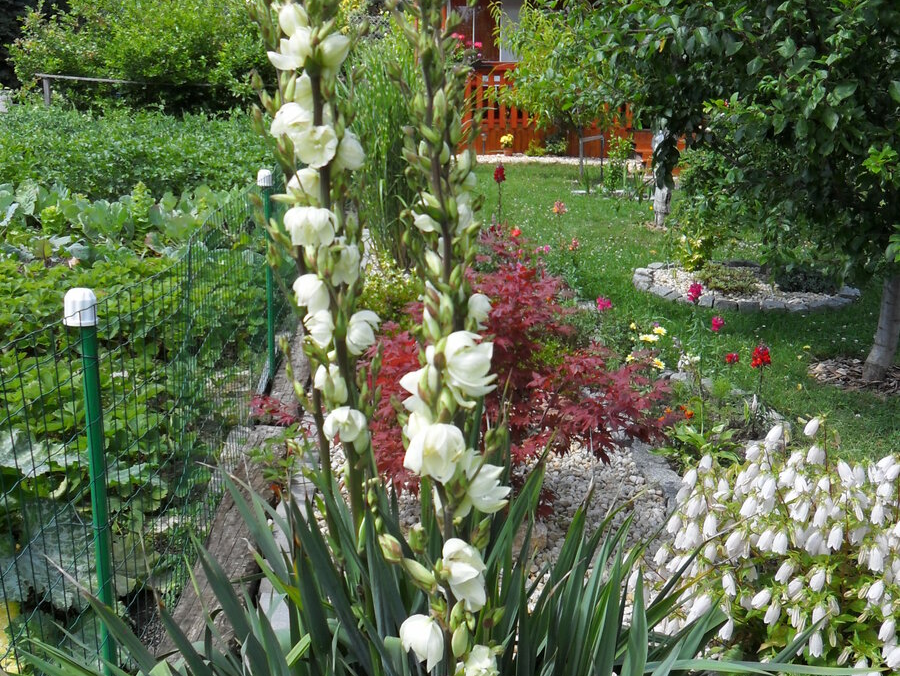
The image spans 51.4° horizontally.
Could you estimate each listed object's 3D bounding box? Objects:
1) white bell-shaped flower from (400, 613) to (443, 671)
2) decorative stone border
[{"bbox_3d":[-0.036,0.392,1.200,0.058,0.066,0.058,0,11,-2],"label":"white bell-shaped flower"},{"bbox_3d":[1.810,-0.325,5.770,1.360,0.120,1.020,5,16,17],"label":"decorative stone border"}]

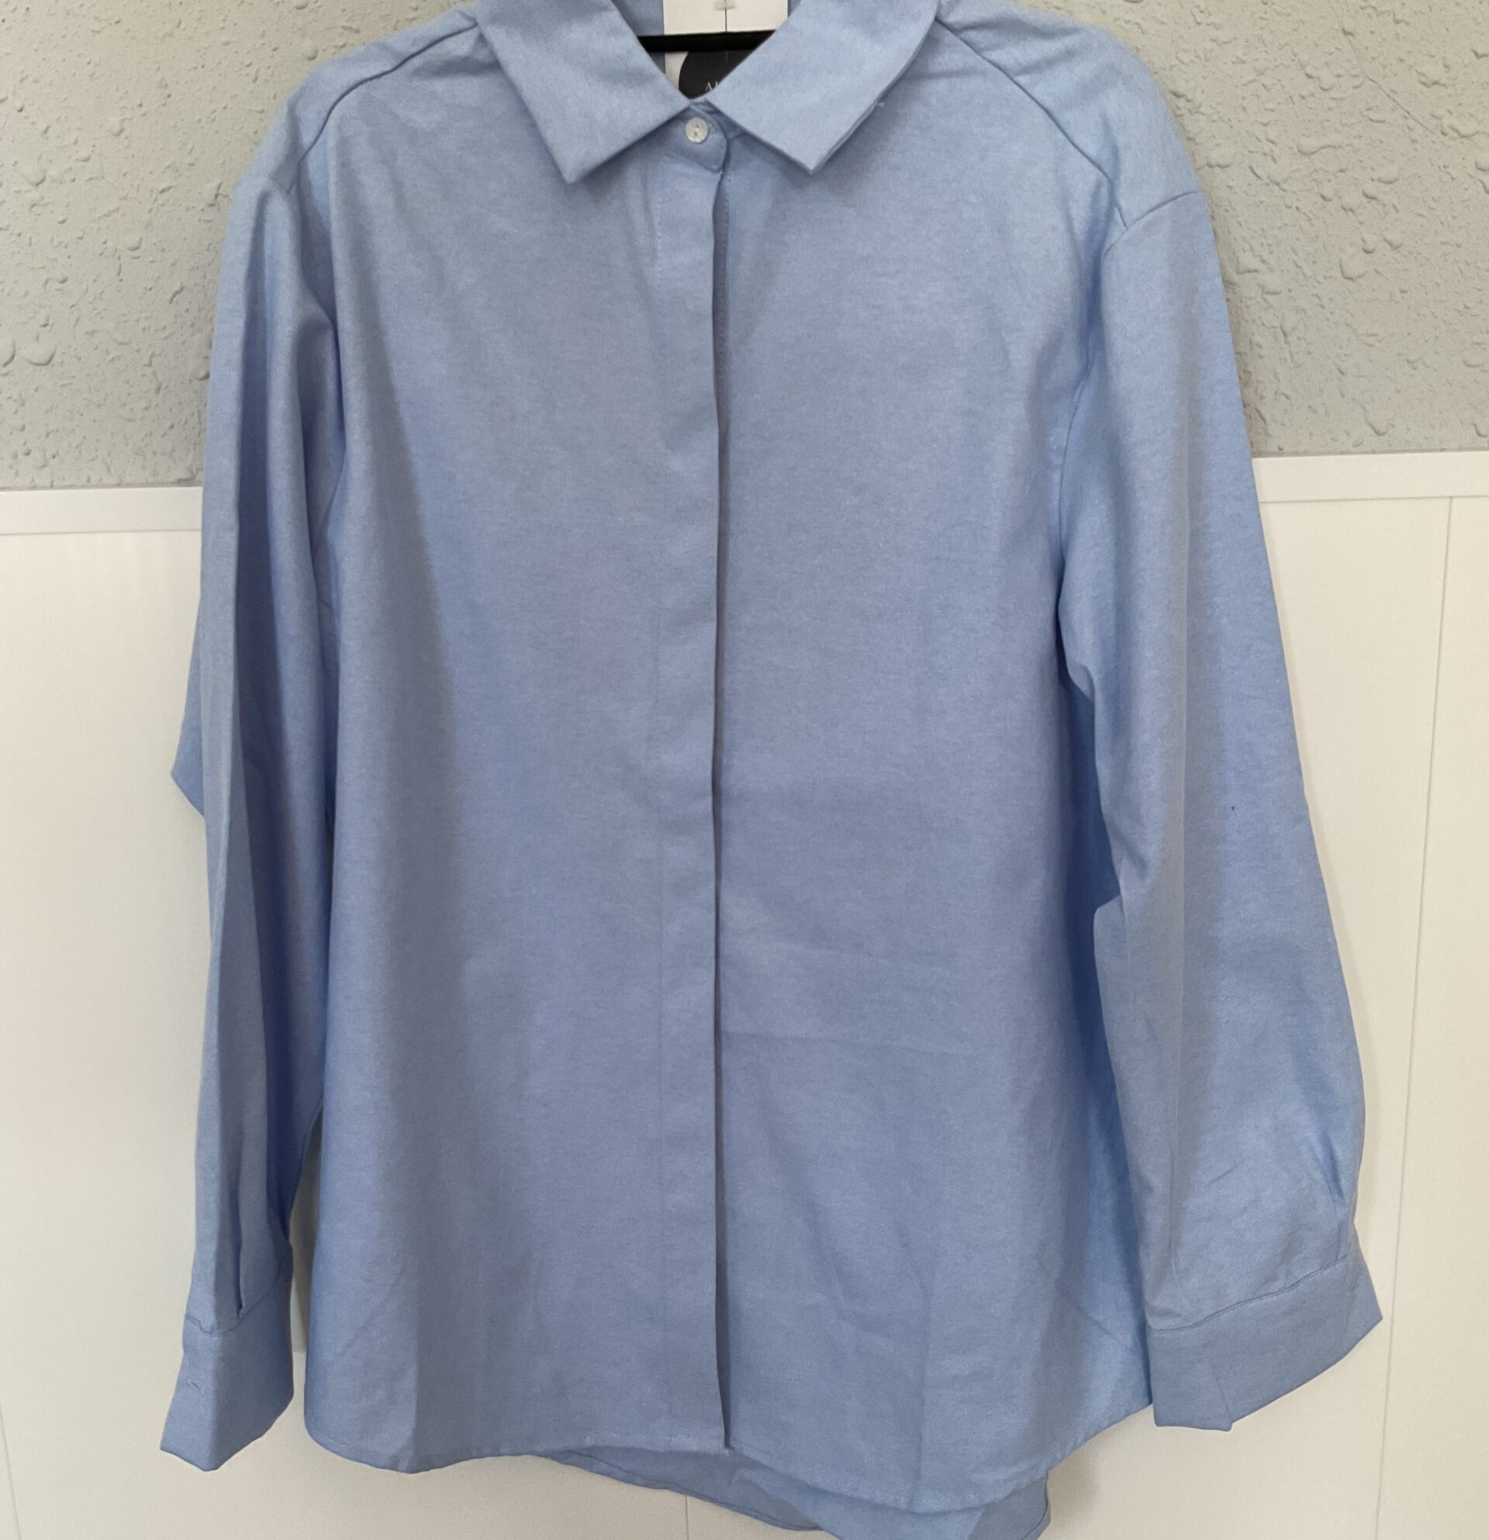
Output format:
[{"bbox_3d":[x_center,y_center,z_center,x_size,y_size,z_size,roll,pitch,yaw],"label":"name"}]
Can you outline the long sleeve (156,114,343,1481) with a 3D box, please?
[{"bbox_3d":[-0.234,0.025,0.792,0.097,0.635,0.125,3,10,0],"label":"long sleeve"}]

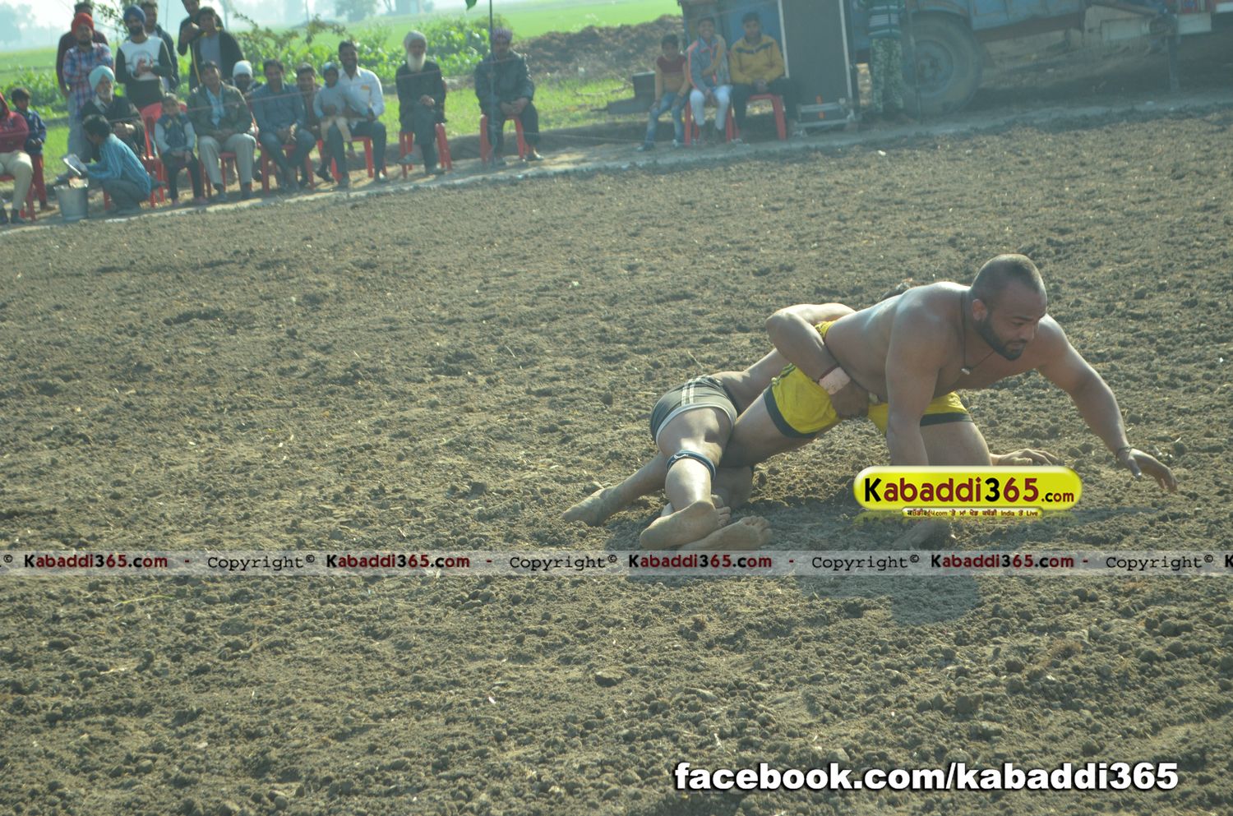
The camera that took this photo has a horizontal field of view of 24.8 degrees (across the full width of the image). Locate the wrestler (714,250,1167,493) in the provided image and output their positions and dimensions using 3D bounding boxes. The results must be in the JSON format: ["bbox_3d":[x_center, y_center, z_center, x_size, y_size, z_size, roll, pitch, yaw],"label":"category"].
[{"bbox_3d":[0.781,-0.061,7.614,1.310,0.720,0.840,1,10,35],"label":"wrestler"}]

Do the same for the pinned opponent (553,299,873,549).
[{"bbox_3d":[0.510,-0.010,7.880,0.920,0.590,1.330,2,11,38],"label":"pinned opponent"}]

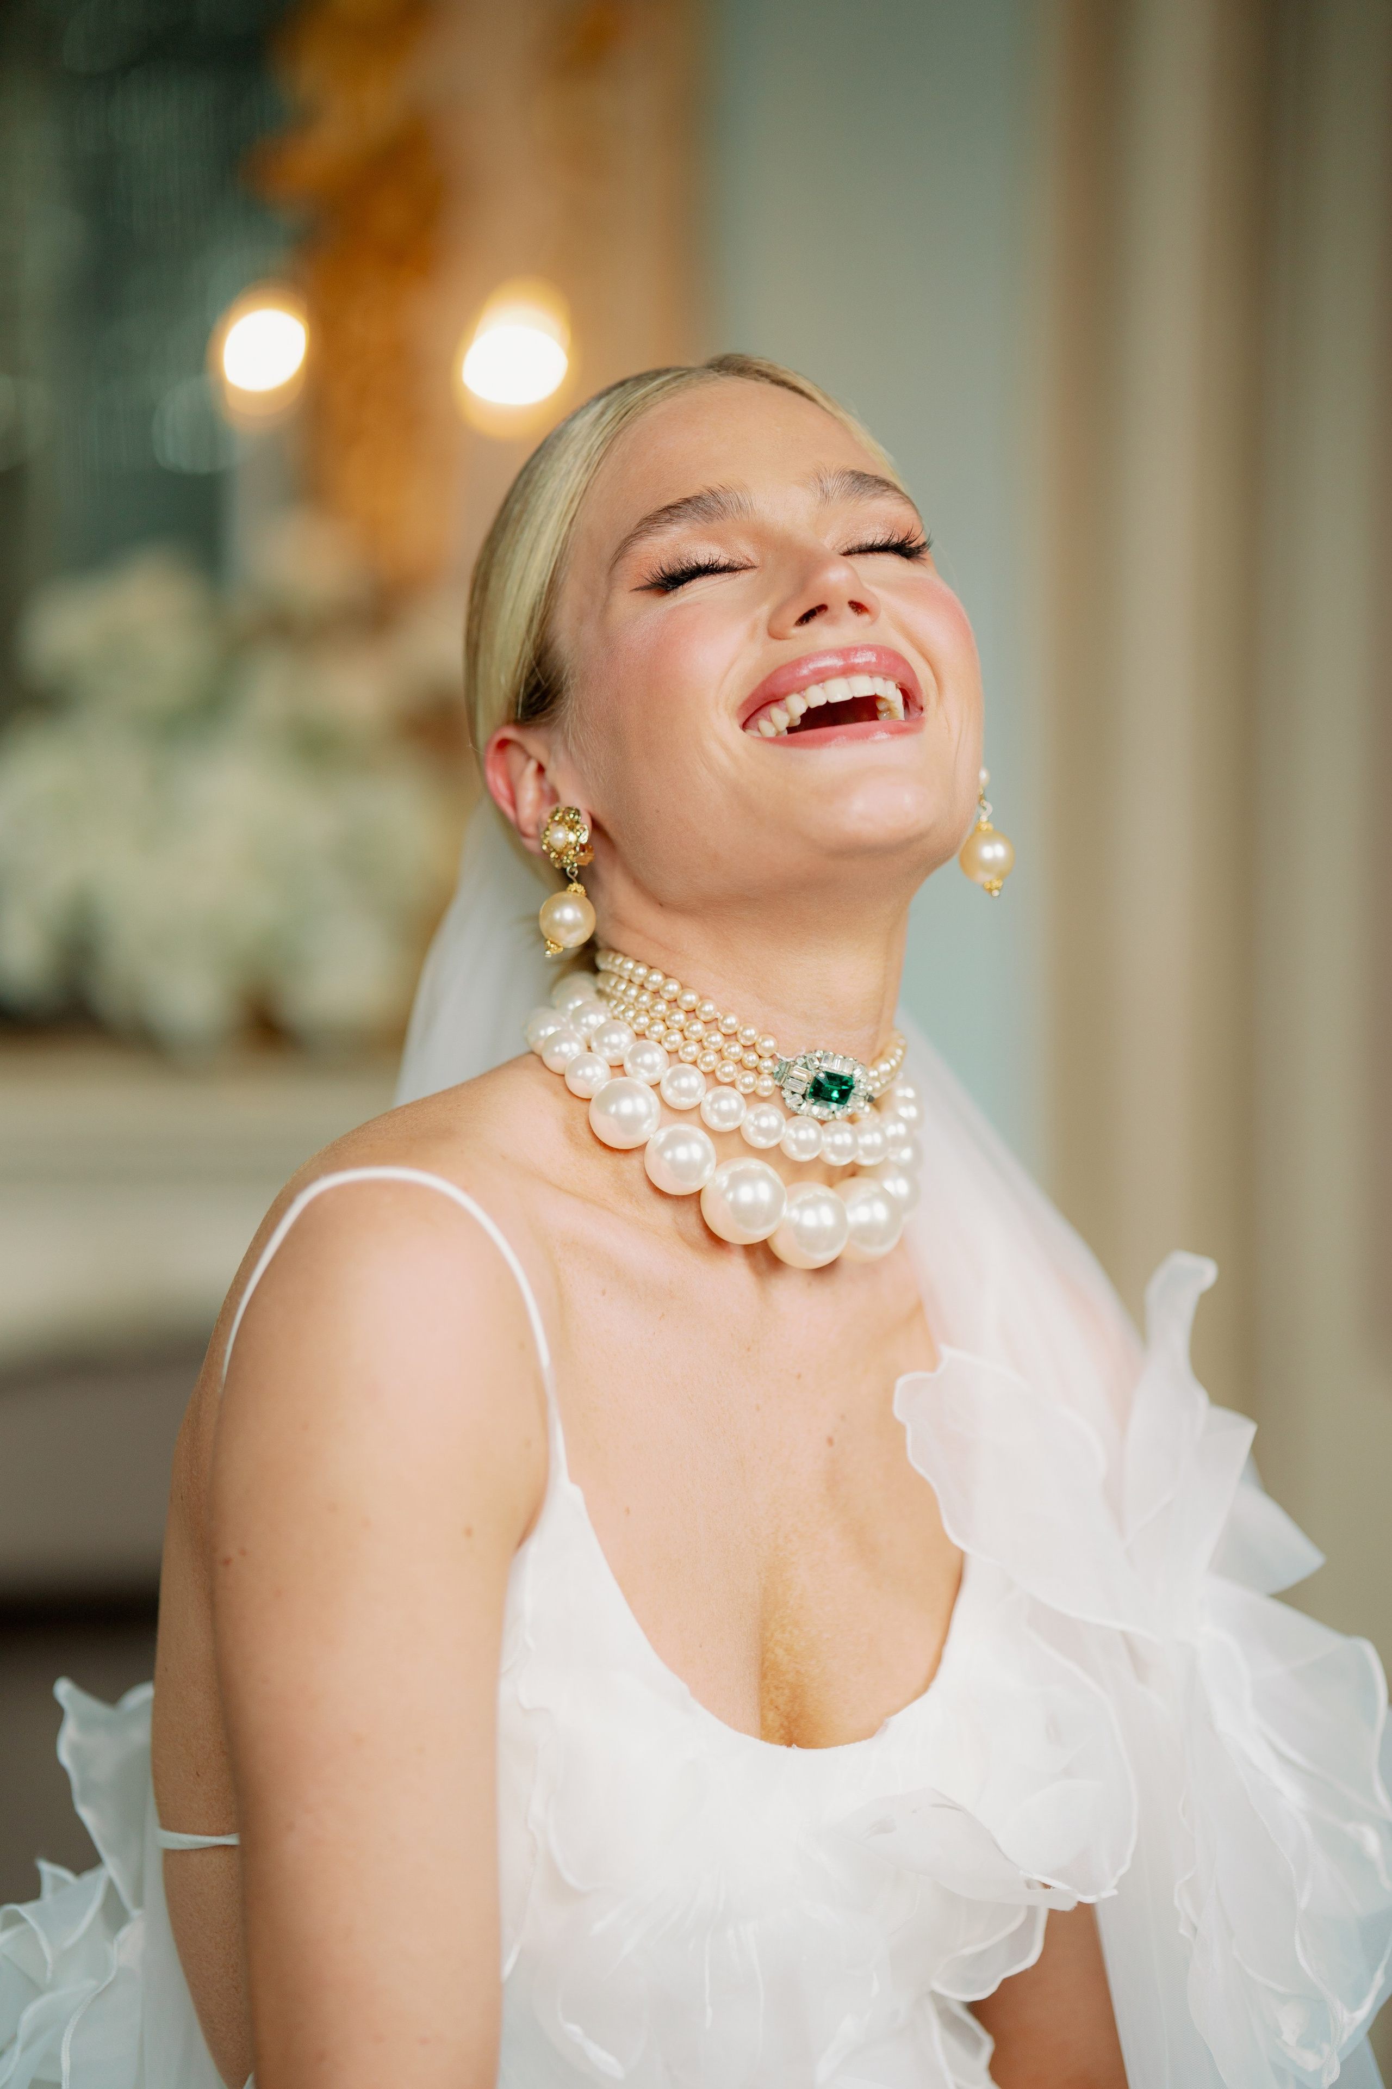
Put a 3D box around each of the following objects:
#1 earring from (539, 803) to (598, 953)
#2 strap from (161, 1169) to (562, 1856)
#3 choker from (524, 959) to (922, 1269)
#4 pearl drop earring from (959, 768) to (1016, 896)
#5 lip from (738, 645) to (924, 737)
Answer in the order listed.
[{"bbox_3d":[-0.042,-0.054,1.615,0.019,0.049,0.019,7,11,37],"label":"earring"},{"bbox_3d":[-0.105,0.149,1.575,0.160,0.215,0.055,8,12,42],"label":"strap"},{"bbox_3d":[0.009,0.017,1.620,0.132,0.085,0.135,-9,41,-46],"label":"choker"},{"bbox_3d":[0.097,-0.073,1.650,0.019,0.049,0.019,0,9,0],"label":"pearl drop earring"},{"bbox_3d":[0.043,-0.109,1.555,0.060,0.034,0.024,-6,-32,-14],"label":"lip"}]

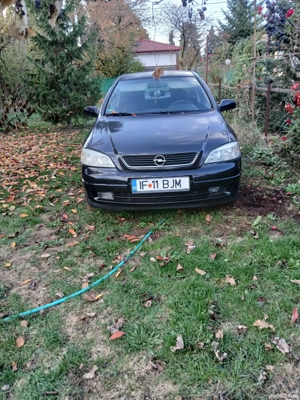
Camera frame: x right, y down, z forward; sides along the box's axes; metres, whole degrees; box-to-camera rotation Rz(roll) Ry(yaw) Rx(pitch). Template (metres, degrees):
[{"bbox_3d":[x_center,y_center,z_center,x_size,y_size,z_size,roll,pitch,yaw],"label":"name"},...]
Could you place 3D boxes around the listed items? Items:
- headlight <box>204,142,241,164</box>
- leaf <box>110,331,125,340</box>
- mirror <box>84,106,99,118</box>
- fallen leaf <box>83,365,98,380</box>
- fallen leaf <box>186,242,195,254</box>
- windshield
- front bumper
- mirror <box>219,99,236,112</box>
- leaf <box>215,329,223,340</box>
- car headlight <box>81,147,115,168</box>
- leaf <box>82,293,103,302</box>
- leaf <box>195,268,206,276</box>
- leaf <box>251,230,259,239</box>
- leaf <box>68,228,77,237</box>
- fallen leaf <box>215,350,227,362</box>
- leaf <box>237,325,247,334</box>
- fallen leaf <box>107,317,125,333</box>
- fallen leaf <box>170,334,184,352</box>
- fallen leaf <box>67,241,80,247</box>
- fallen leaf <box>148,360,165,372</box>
[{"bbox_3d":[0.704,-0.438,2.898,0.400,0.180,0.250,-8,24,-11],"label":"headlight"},{"bbox_3d":[-0.191,0.791,1.761,0.090,0.015,0.034,-10,24,-17],"label":"leaf"},{"bbox_3d":[-0.759,-1.152,3.934,0.200,0.145,0.110,-2,23,3],"label":"mirror"},{"bbox_3d":[-0.284,0.823,1.434,0.077,0.030,0.055,-22,28,-40],"label":"fallen leaf"},{"bbox_3d":[0.350,0.421,2.546,0.059,0.025,0.102,1,23,9],"label":"fallen leaf"},{"bbox_3d":[0.106,-1.335,3.835,1.350,0.138,0.912,-2,51,2],"label":"windshield"},{"bbox_3d":[0.109,-0.168,2.934,1.660,0.430,0.500,-2,21,3],"label":"front bumper"},{"bbox_3d":[0.995,-1.210,3.854,0.210,0.145,0.110,-2,23,3],"label":"mirror"},{"bbox_3d":[0.367,0.720,1.608,0.045,0.030,0.068,4,22,18],"label":"leaf"},{"bbox_3d":[-0.512,-0.397,2.892,0.390,0.190,0.340,-2,21,3],"label":"car headlight"},{"bbox_3d":[-0.401,0.667,2.066,0.132,0.025,0.062,0,23,7],"label":"leaf"},{"bbox_3d":[0.360,0.516,2.140,0.085,0.025,0.050,14,27,37],"label":"leaf"},{"bbox_3d":[0.903,0.298,2.597,0.060,0.045,0.079,-6,21,-8],"label":"leaf"},{"bbox_3d":[-0.709,0.321,2.775,0.043,0.040,0.121,-19,27,-35],"label":"leaf"},{"bbox_3d":[0.355,0.785,1.516,0.060,0.035,0.043,8,24,24],"label":"fallen leaf"},{"bbox_3d":[0.516,0.716,1.669,0.052,0.030,0.040,-8,22,-14],"label":"leaf"},{"bbox_3d":[-0.198,0.755,1.829,0.073,0.030,0.115,14,28,34],"label":"fallen leaf"},{"bbox_3d":[0.143,0.746,1.561,0.065,0.040,0.101,8,24,26],"label":"fallen leaf"},{"bbox_3d":[-0.670,0.381,2.632,0.104,0.025,0.050,-14,24,-25],"label":"fallen leaf"},{"bbox_3d":[0.029,0.859,1.555,0.090,0.030,0.051,0,23,7],"label":"fallen leaf"}]

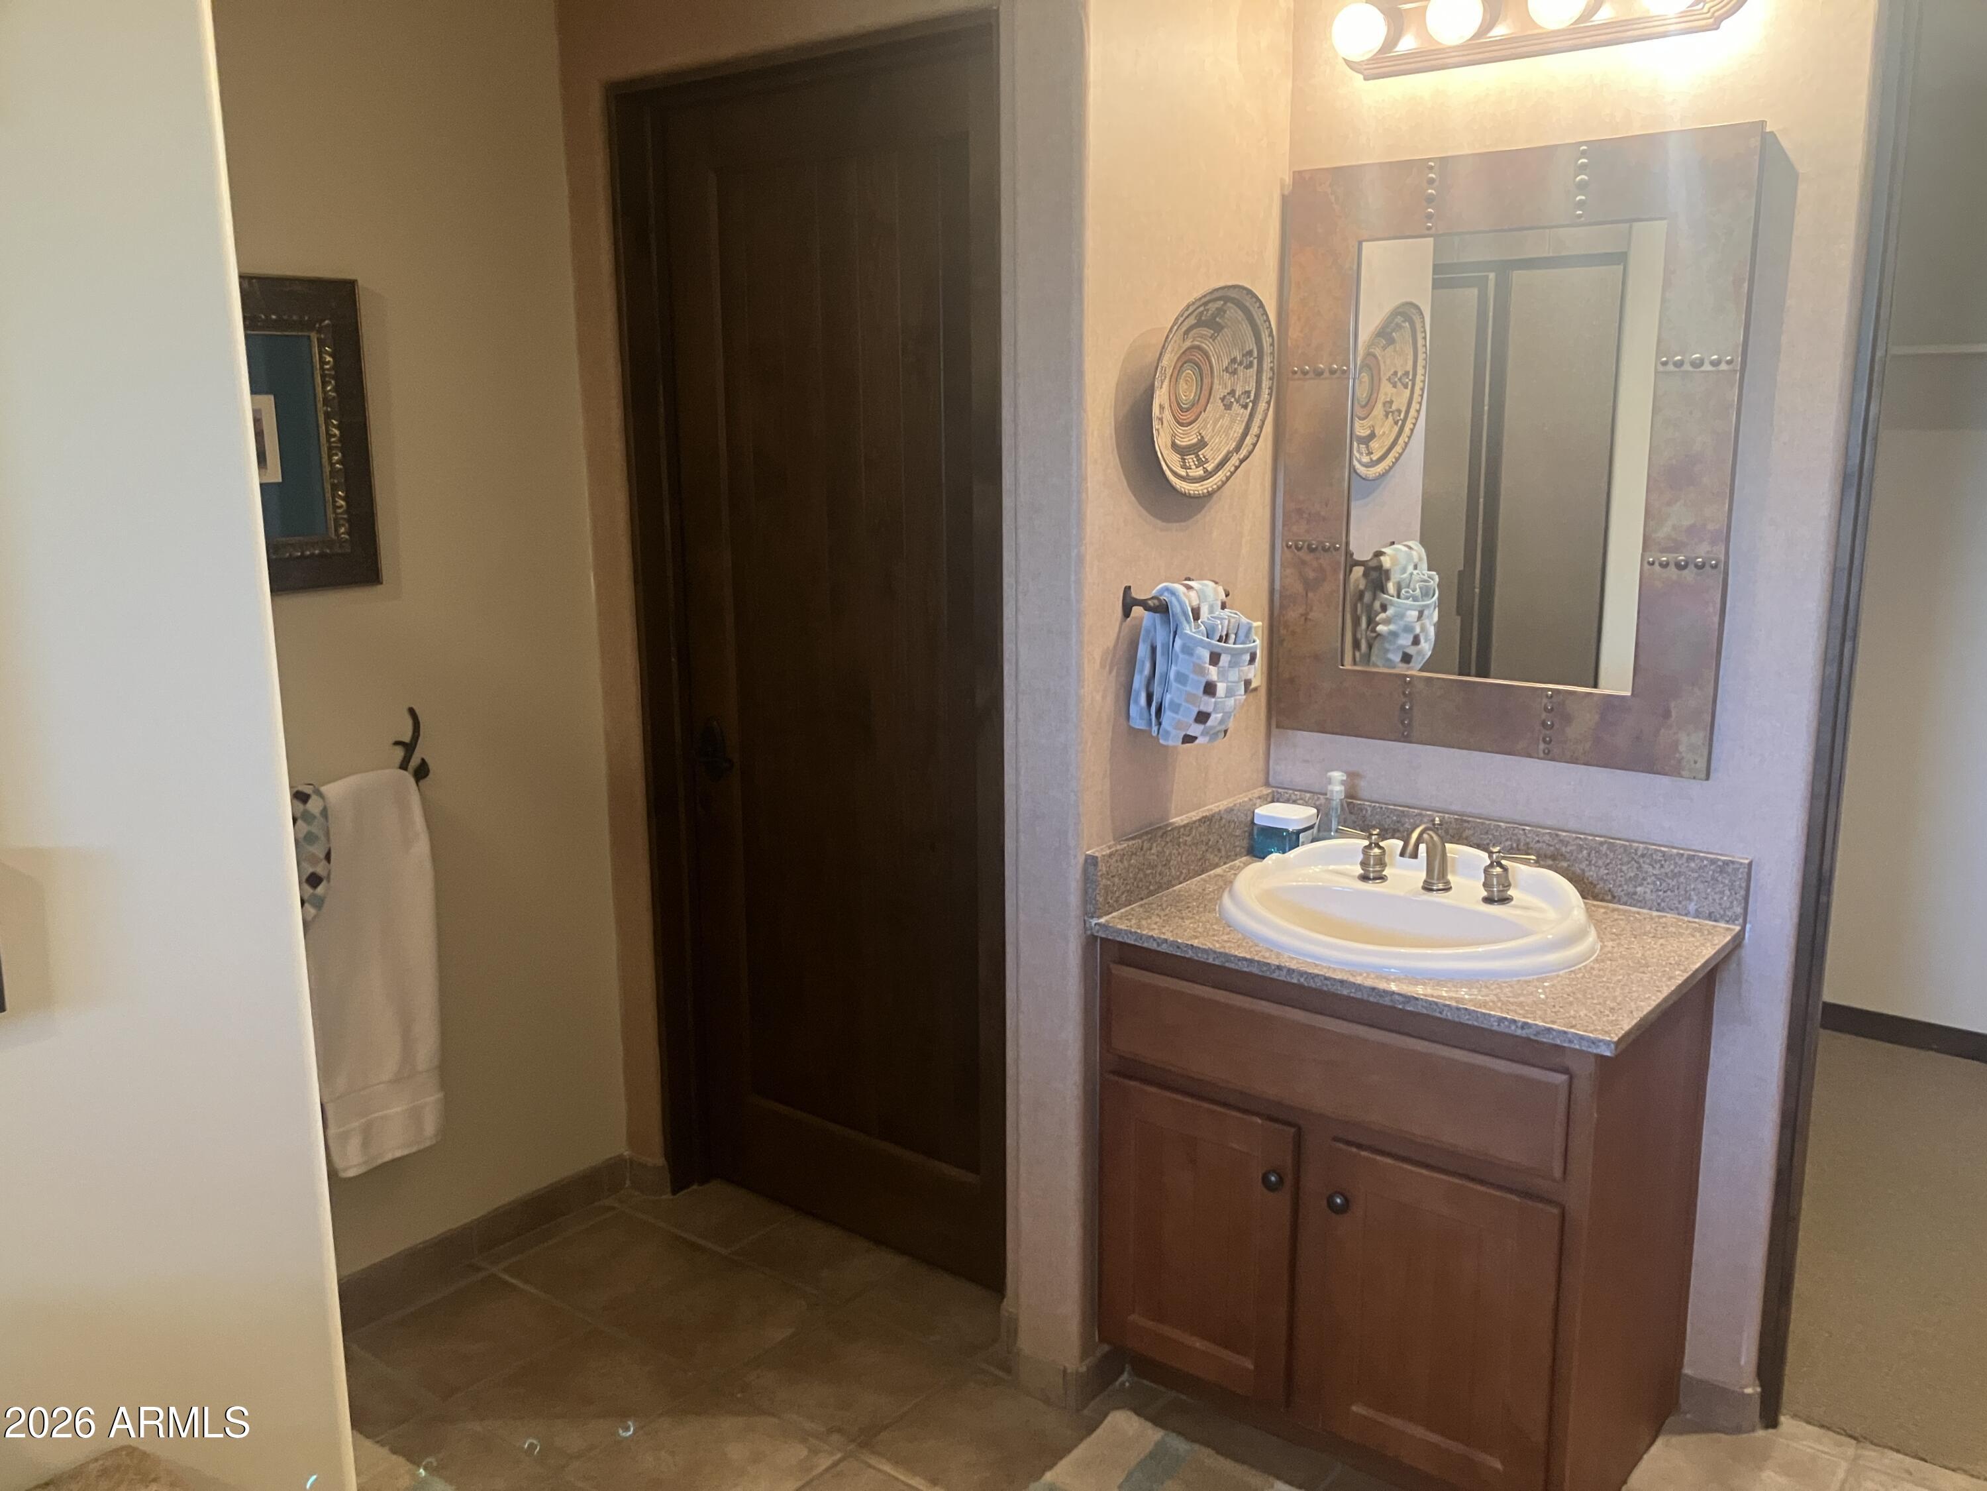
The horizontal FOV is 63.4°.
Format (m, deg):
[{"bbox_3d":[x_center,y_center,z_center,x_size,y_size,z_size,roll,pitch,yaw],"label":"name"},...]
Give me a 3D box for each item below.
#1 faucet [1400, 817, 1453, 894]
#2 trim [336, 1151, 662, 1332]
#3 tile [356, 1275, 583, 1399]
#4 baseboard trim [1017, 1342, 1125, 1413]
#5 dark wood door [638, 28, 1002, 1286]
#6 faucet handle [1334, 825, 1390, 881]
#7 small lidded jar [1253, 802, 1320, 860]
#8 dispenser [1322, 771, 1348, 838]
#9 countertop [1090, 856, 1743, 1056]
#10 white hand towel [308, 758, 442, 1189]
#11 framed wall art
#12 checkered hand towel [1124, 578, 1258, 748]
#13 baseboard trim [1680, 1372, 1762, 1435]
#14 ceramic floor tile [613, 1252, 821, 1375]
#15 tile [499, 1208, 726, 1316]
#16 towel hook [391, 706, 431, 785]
[{"bbox_3d":[0.669,0.178,2.489,0.050,0.115,0.155,8,14,38],"label":"faucet"},{"bbox_3d":[-1.014,0.946,3.009,0.015,0.080,0.830,8,14,38],"label":"trim"},{"bbox_3d":[-0.918,1.034,2.823,0.293,0.010,0.290,9,15,38],"label":"tile"},{"bbox_3d":[0.122,1.017,2.650,0.137,0.077,0.120,9,15,38],"label":"baseboard trim"},{"bbox_3d":[-0.258,-0.094,2.940,0.833,2.130,0.045,8,14,38],"label":"dark wood door"},{"bbox_3d":[0.595,0.172,2.587,0.088,0.082,0.050,9,15,38],"label":"faucet handle"},{"bbox_3d":[0.511,0.150,2.804,0.080,0.079,0.074,9,15,38],"label":"small lidded jar"},{"bbox_3d":[0.581,0.127,2.735,0.070,0.170,0.065,8,14,38],"label":"dispenser"},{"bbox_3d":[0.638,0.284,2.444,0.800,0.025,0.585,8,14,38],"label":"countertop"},{"bbox_3d":[-1.069,0.387,2.763,0.080,0.700,0.210,8,14,38],"label":"white hand towel"},{"bbox_3d":[-1.171,-0.485,2.523,0.030,0.500,0.410,8,14,38],"label":"framed wall art"},{"bbox_3d":[0.310,-0.135,2.456,0.126,0.235,0.205,9,15,38],"label":"checkered hand towel"},{"bbox_3d":[1.147,1.034,2.540,0.112,0.071,0.016,9,15,38],"label":"baseboard trim"},{"bbox_3d":[-0.497,1.021,2.870,0.293,0.010,0.296,9,15,38],"label":"ceramic floor tile"},{"bbox_3d":[-0.728,0.983,3.047,0.300,0.010,0.300,8,14,38],"label":"tile"},{"bbox_3d":[-1.006,0.011,2.772,0.072,0.151,0.050,9,15,38],"label":"towel hook"}]

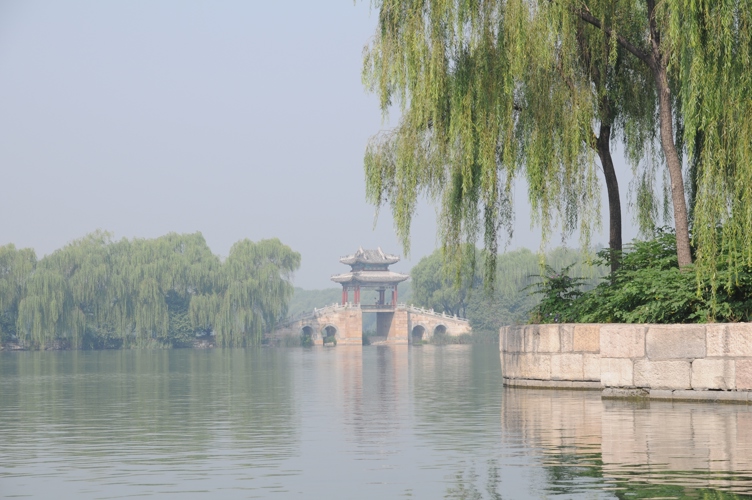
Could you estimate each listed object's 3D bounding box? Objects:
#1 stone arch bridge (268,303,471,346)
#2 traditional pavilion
[{"bbox_3d":[-0.919,11.189,330.000,33.000,6.570,6.500,1,-3,-26],"label":"stone arch bridge"},{"bbox_3d":[-0.799,4.235,330.300,9.260,9.340,7.830,1,-3,-26],"label":"traditional pavilion"}]

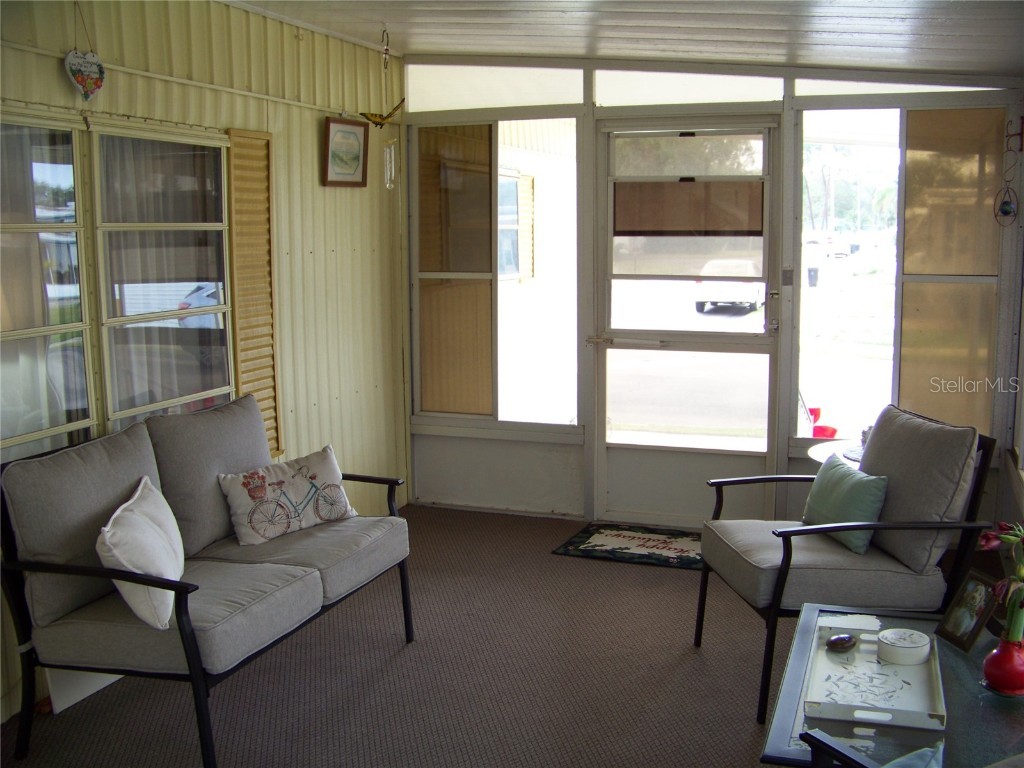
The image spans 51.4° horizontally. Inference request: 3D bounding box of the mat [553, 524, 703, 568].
[{"bbox_3d":[0.665,0.762,5.096,0.770,0.012,0.565,2,9,19],"label":"mat"}]

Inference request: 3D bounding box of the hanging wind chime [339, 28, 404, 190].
[{"bbox_3d":[-0.554,-1.193,4.607,0.200,0.685,0.150,2,9,19],"label":"hanging wind chime"}]

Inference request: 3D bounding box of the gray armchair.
[{"bbox_3d":[1.065,0.544,3.526,0.755,0.880,0.655,-1,8,-7],"label":"gray armchair"}]

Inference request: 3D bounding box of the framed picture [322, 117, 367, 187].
[{"bbox_3d":[-0.783,-1.080,4.998,0.025,0.310,0.420,7,10,19],"label":"framed picture"}]

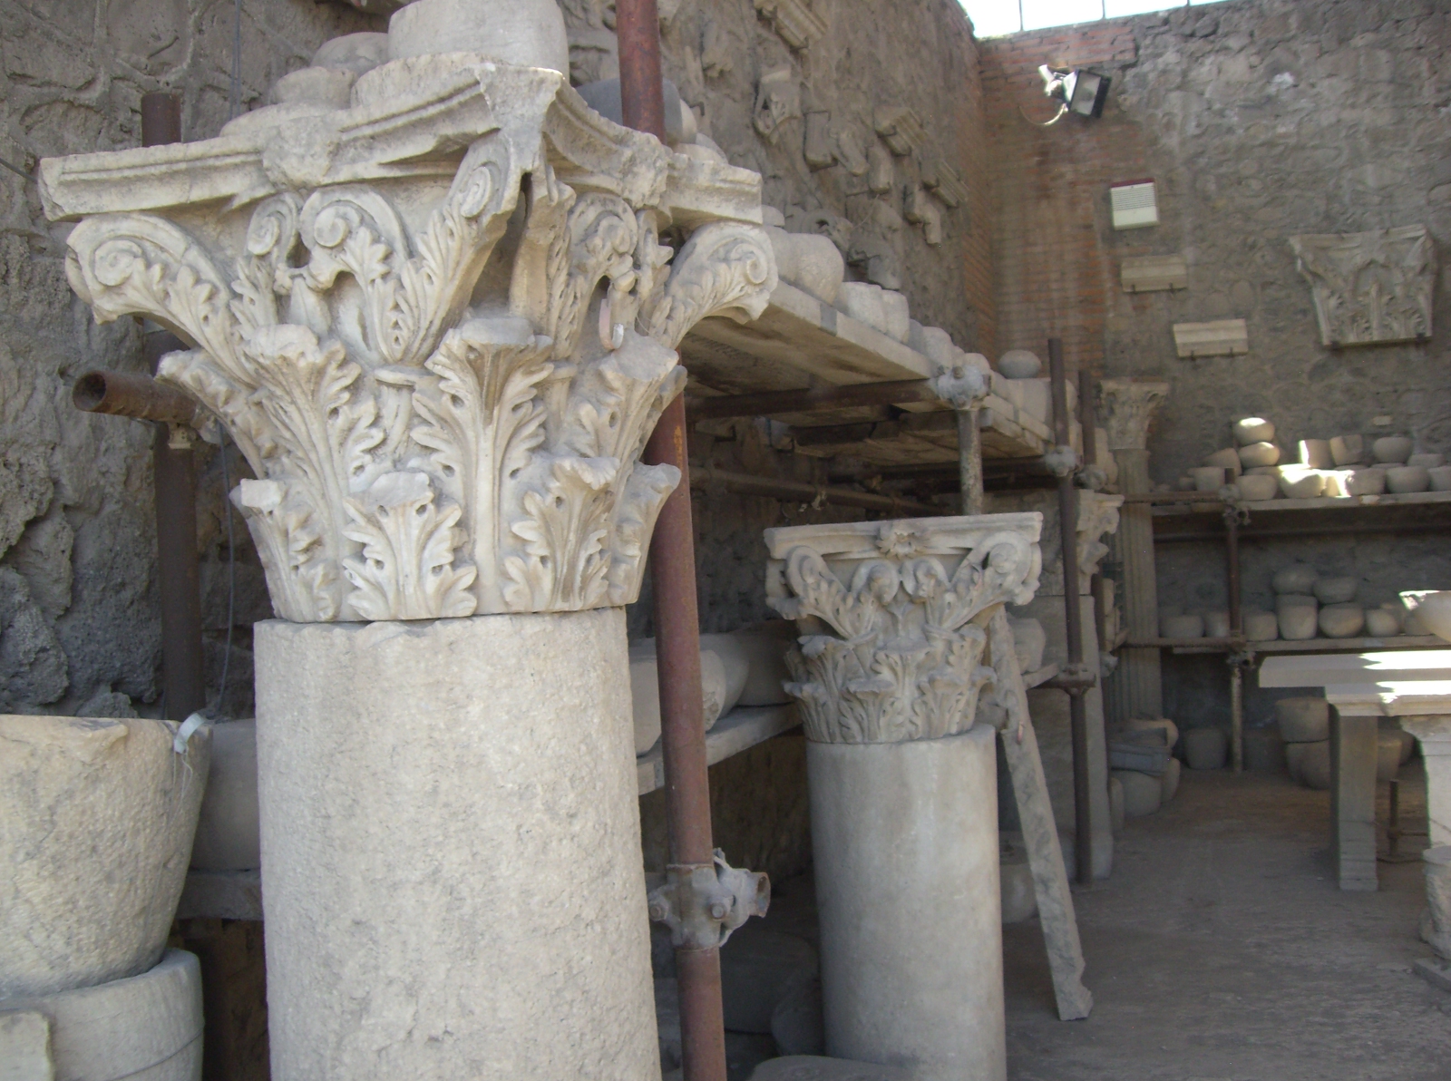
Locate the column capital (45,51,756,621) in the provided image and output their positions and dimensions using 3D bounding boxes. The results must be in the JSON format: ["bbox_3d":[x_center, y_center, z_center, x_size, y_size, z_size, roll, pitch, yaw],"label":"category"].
[{"bbox_3d":[-0.272,-0.139,1.518,0.510,0.425,0.510,-3,-1,22],"label":"column capital"}]

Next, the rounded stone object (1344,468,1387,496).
[{"bbox_3d":[3.152,-0.288,7.846,0.206,0.129,0.206,-3,0,17],"label":"rounded stone object"}]

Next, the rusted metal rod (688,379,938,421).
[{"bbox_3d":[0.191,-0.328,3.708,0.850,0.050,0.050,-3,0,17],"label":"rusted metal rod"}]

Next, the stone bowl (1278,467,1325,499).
[{"bbox_3d":[2.929,-0.285,8.100,0.240,0.165,0.230,-3,-1,19],"label":"stone bowl"}]

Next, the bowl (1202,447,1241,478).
[{"bbox_3d":[3.113,-0.479,9.976,0.250,0.190,0.250,-3,-1,18],"label":"bowl"}]

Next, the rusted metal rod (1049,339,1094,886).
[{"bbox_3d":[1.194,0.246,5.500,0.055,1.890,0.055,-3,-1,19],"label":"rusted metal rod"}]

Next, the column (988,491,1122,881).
[{"bbox_3d":[1.367,0.594,6.500,0.460,1.520,0.460,-3,-1,18],"label":"column"}]

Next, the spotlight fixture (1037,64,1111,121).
[{"bbox_3d":[1.932,-2.477,8.800,0.260,0.280,0.320,14,13,-32],"label":"spotlight fixture"}]

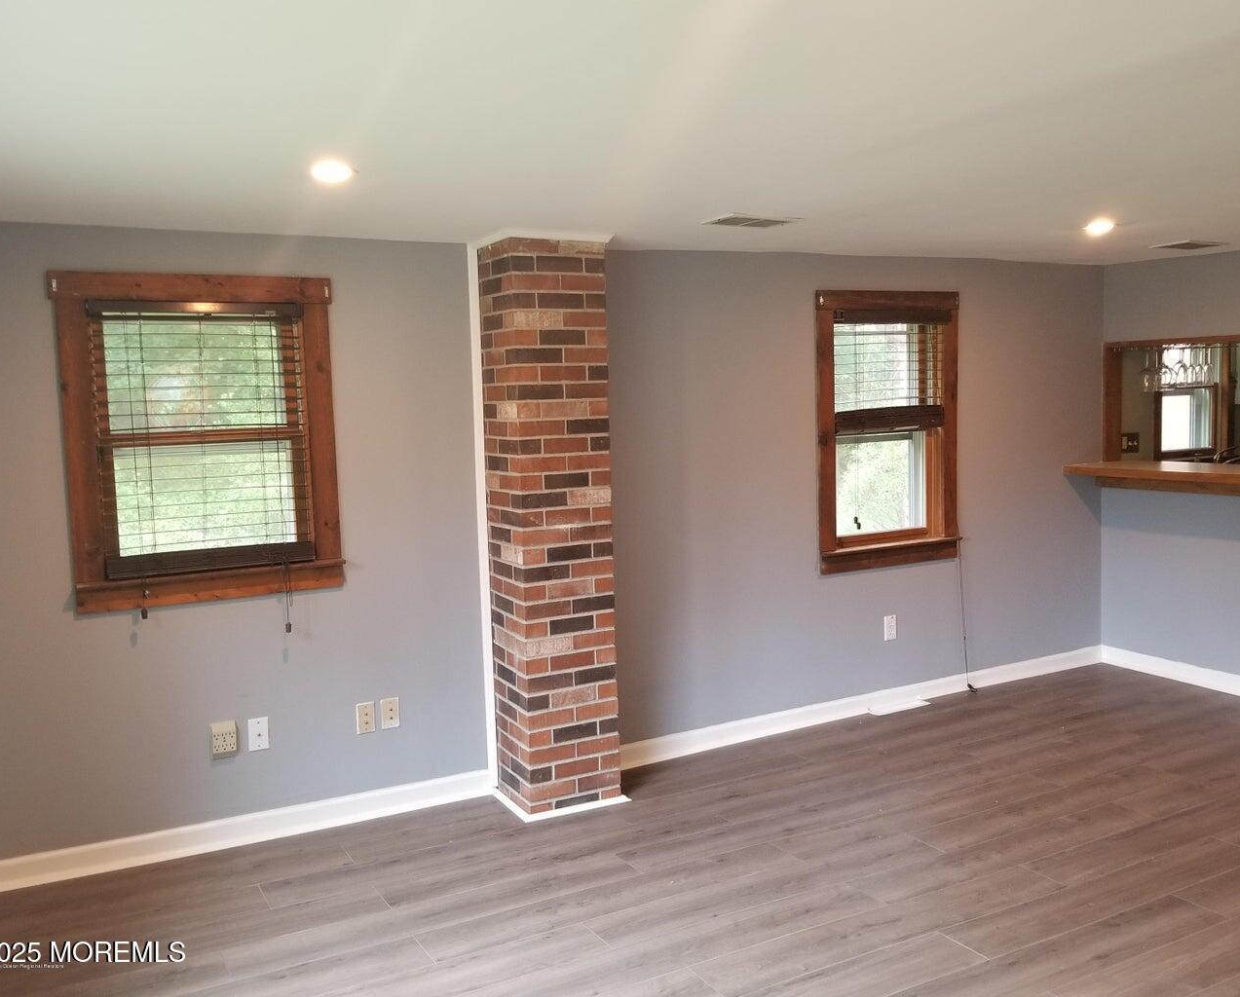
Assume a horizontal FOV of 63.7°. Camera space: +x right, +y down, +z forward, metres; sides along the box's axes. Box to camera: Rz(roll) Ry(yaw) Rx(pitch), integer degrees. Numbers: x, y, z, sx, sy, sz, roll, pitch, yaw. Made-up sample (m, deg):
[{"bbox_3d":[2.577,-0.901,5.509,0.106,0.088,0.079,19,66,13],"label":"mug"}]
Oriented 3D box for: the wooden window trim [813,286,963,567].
[{"bbox_3d":[1.317,-0.341,4.973,0.910,1.345,0.120,-4,6,-27],"label":"wooden window trim"}]

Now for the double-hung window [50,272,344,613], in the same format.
[{"bbox_3d":[-1.450,-0.208,3.516,0.900,1.130,0.060,-4,6,-27],"label":"double-hung window"}]

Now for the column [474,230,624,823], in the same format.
[{"bbox_3d":[-0.278,0.108,3.953,0.392,2.173,0.351,-4,6,-27],"label":"column"}]

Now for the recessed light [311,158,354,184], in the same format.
[{"bbox_3d":[-0.776,-0.886,2.693,0.130,0.030,0.130,-4,6,-27],"label":"recessed light"}]

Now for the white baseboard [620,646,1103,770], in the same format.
[{"bbox_3d":[1.323,1.022,5.036,3.319,0.108,0.016,-4,6,-27],"label":"white baseboard"}]

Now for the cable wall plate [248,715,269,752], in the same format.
[{"bbox_3d":[-1.324,0.865,3.663,0.070,0.115,0.008,-4,6,-27],"label":"cable wall plate"}]

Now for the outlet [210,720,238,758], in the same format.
[{"bbox_3d":[-1.424,0.869,3.598,0.078,0.124,0.032,-4,6,-27],"label":"outlet"}]

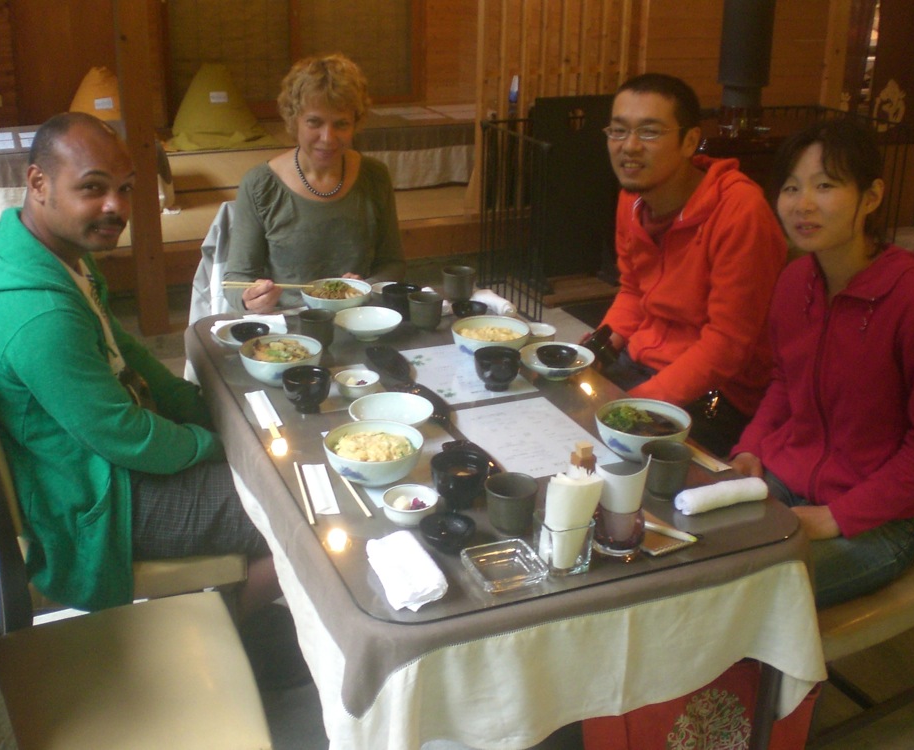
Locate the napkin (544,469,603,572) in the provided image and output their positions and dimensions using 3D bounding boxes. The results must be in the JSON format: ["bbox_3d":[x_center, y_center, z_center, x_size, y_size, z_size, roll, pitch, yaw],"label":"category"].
[{"bbox_3d":[0.145,0.191,1.482,0.064,0.132,0.060,-10,24,-24],"label":"napkin"}]

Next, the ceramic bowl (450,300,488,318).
[{"bbox_3d":[0.029,-0.135,2.427,0.078,0.034,0.078,1,22,0],"label":"ceramic bowl"}]

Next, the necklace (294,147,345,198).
[{"bbox_3d":[-0.313,-0.472,2.520,0.118,0.120,0.120,-5,22,-14],"label":"necklace"}]

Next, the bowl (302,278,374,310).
[{"bbox_3d":[-0.267,-0.160,2.445,0.156,0.064,0.156,-2,22,-6],"label":"bowl"}]

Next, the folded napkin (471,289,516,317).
[{"bbox_3d":[0.080,-0.164,2.503,0.046,0.037,0.135,-15,27,-34],"label":"folded napkin"}]

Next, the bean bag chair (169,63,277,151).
[{"bbox_3d":[-1.266,-1.459,5.827,0.540,0.440,0.500,-6,23,-15],"label":"bean bag chair"}]

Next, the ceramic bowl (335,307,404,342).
[{"bbox_3d":[-0.185,-0.098,2.318,0.144,0.044,0.144,0,22,0],"label":"ceramic bowl"}]

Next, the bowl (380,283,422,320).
[{"bbox_3d":[-0.122,-0.162,2.452,0.087,0.064,0.087,0,22,0],"label":"bowl"}]

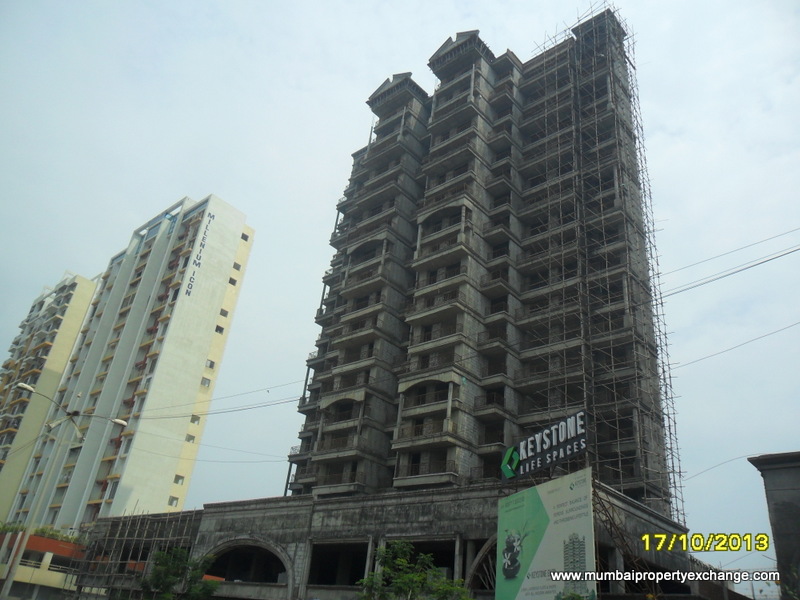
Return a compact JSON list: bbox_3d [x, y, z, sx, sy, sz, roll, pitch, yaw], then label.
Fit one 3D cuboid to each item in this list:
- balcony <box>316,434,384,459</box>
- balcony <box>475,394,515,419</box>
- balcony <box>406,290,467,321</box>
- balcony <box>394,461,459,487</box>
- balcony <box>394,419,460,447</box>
[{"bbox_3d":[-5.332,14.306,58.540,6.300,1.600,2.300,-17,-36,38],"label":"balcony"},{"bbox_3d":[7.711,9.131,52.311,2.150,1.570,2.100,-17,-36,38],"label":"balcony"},{"bbox_3d":[3.408,0.919,57.089,6.200,1.570,2.000,-17,-36,38],"label":"balcony"},{"bbox_3d":[2.208,14.299,50.398,6.250,1.630,1.500,-17,-36,38],"label":"balcony"},{"bbox_3d":[2.161,11.422,51.453,6.250,1.600,2.000,-17,-36,38],"label":"balcony"}]

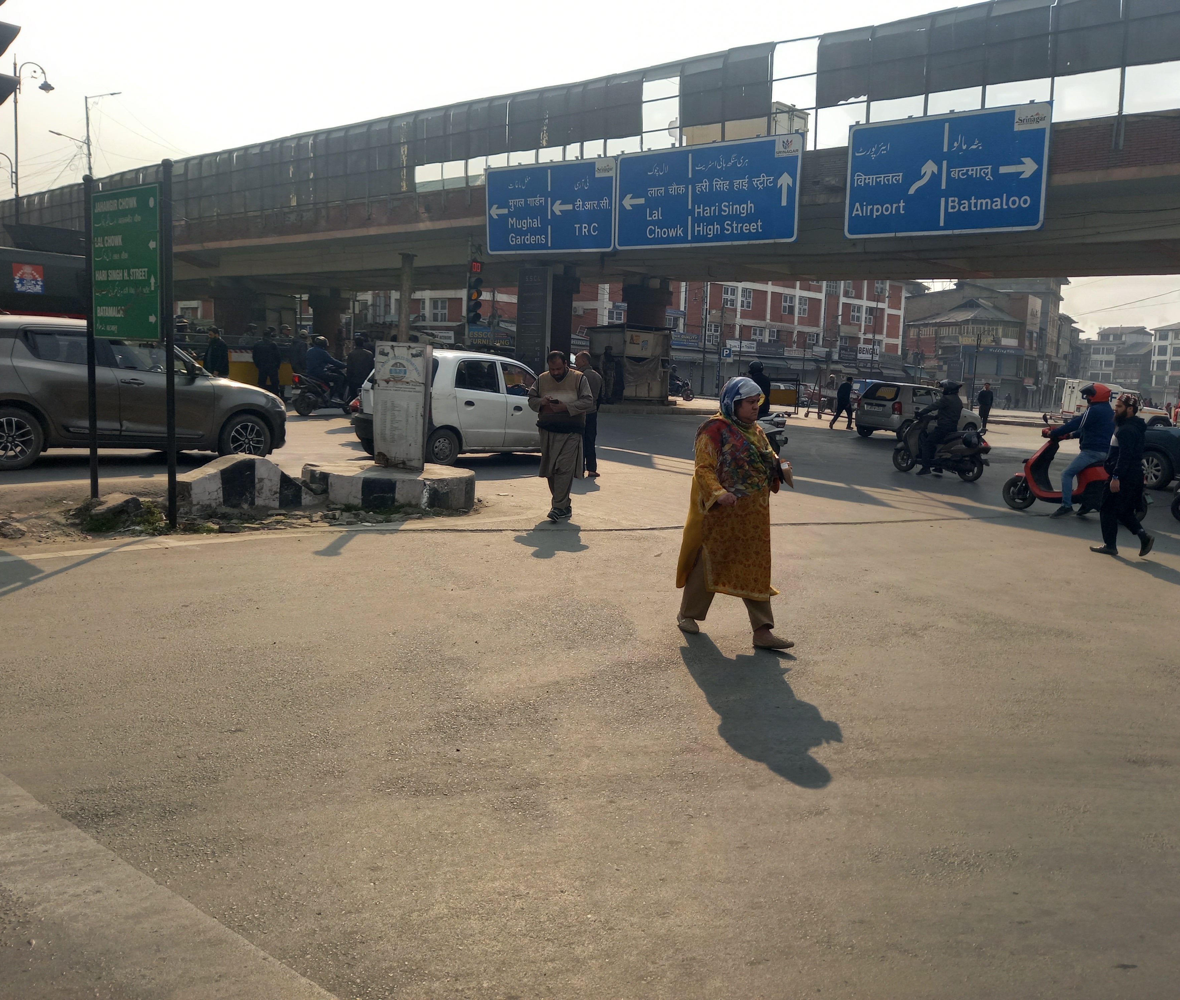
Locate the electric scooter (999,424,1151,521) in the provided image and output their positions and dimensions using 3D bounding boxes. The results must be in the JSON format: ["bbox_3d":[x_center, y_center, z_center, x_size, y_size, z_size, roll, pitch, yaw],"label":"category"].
[{"bbox_3d":[6.280,-0.380,12.350,1.850,1.170,0.700,8,9,43],"label":"electric scooter"}]

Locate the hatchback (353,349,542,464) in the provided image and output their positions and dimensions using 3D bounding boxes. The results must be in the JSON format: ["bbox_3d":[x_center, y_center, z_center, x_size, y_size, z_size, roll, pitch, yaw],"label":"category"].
[{"bbox_3d":[-1.698,-1.443,15.009,1.525,1.560,3.565,11,11,43],"label":"hatchback"}]

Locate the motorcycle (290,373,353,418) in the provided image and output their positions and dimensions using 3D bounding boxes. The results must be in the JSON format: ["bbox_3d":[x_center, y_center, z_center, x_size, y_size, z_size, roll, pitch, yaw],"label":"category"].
[{"bbox_3d":[-5.460,-2.320,19.900,0.680,1.130,1.800,6,8,31],"label":"motorcycle"}]

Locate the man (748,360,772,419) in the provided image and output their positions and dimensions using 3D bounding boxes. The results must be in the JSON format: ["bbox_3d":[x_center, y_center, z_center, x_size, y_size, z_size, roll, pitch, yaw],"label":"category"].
[{"bbox_3d":[2.863,-1.671,16.700,0.560,1.450,0.750,-3,9,-38],"label":"man"}]

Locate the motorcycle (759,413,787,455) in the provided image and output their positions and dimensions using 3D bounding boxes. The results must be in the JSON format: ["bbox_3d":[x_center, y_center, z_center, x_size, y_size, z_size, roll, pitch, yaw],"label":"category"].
[{"bbox_3d":[3.026,-1.405,18.337,0.680,1.120,1.780,-2,10,-35],"label":"motorcycle"}]

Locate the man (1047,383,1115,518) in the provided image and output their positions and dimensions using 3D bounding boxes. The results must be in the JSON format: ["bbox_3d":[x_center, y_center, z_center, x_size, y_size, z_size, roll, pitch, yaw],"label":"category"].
[{"bbox_3d":[6.440,-0.670,12.650,0.850,1.680,0.600,6,8,21],"label":"man"}]

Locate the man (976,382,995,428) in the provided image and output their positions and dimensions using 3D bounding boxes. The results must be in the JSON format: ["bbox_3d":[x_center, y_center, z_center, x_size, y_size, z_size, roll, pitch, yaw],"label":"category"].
[{"bbox_3d":[14.100,-3.347,34.300,0.540,1.700,0.360,5,7,24],"label":"man"}]

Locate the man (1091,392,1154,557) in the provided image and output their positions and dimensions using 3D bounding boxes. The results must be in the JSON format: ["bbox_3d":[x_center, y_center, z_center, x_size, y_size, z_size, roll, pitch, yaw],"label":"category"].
[{"bbox_3d":[5.597,-0.286,10.150,0.600,1.700,0.460,5,8,15],"label":"man"}]

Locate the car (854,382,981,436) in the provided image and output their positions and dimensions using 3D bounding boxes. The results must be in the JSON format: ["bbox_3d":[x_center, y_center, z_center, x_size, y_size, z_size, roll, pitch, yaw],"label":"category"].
[{"bbox_3d":[9.074,-2.431,26.689,3.600,1.460,1.475,-2,10,-33],"label":"car"}]

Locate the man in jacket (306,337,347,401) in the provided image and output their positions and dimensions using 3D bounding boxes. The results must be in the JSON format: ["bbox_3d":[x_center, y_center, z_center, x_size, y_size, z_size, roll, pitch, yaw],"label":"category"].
[{"bbox_3d":[-5.449,-2.706,20.000,0.580,1.300,0.820,7,9,32],"label":"man in jacket"}]

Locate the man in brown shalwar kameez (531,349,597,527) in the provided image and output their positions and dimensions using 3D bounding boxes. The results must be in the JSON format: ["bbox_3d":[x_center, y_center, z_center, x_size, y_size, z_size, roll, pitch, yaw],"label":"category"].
[{"bbox_3d":[-0.267,-0.639,9.600,0.600,1.680,0.450,3,7,4],"label":"man in brown shalwar kameez"}]

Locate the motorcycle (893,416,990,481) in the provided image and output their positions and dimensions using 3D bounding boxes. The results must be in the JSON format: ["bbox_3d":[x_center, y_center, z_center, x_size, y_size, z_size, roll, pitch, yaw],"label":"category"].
[{"bbox_3d":[6.191,-0.953,16.950,1.760,1.120,0.680,11,11,41],"label":"motorcycle"}]

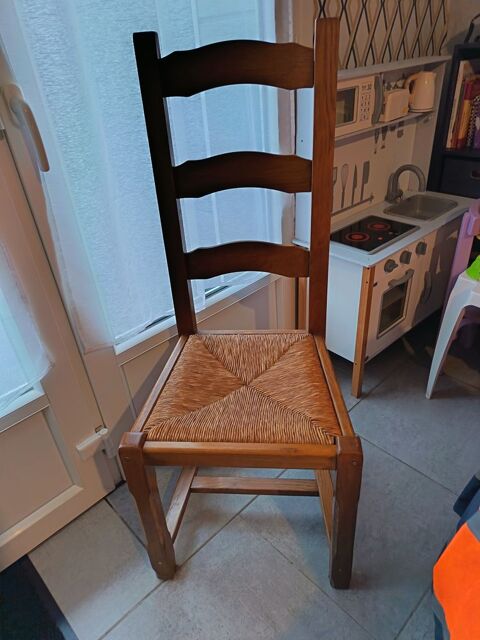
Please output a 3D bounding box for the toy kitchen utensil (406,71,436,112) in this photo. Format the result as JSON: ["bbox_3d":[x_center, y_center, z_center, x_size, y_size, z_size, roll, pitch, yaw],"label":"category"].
[{"bbox_3d":[0.604,-0.760,1.477,0.103,0.122,0.068,-15,34,-15],"label":"toy kitchen utensil"}]

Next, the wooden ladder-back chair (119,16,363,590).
[{"bbox_3d":[0.010,0.025,0.958,0.460,1.112,0.497,-1,33,7],"label":"wooden ladder-back chair"}]

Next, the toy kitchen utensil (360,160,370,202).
[{"bbox_3d":[0.430,-0.477,1.532,0.034,0.137,0.010,-28,40,-32],"label":"toy kitchen utensil"}]

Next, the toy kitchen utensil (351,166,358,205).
[{"bbox_3d":[0.386,-0.453,1.501,0.022,0.137,0.010,-28,40,-32],"label":"toy kitchen utensil"}]

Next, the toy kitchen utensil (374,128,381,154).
[{"bbox_3d":[0.454,-0.596,1.472,0.025,0.080,0.010,-28,40,-32],"label":"toy kitchen utensil"}]

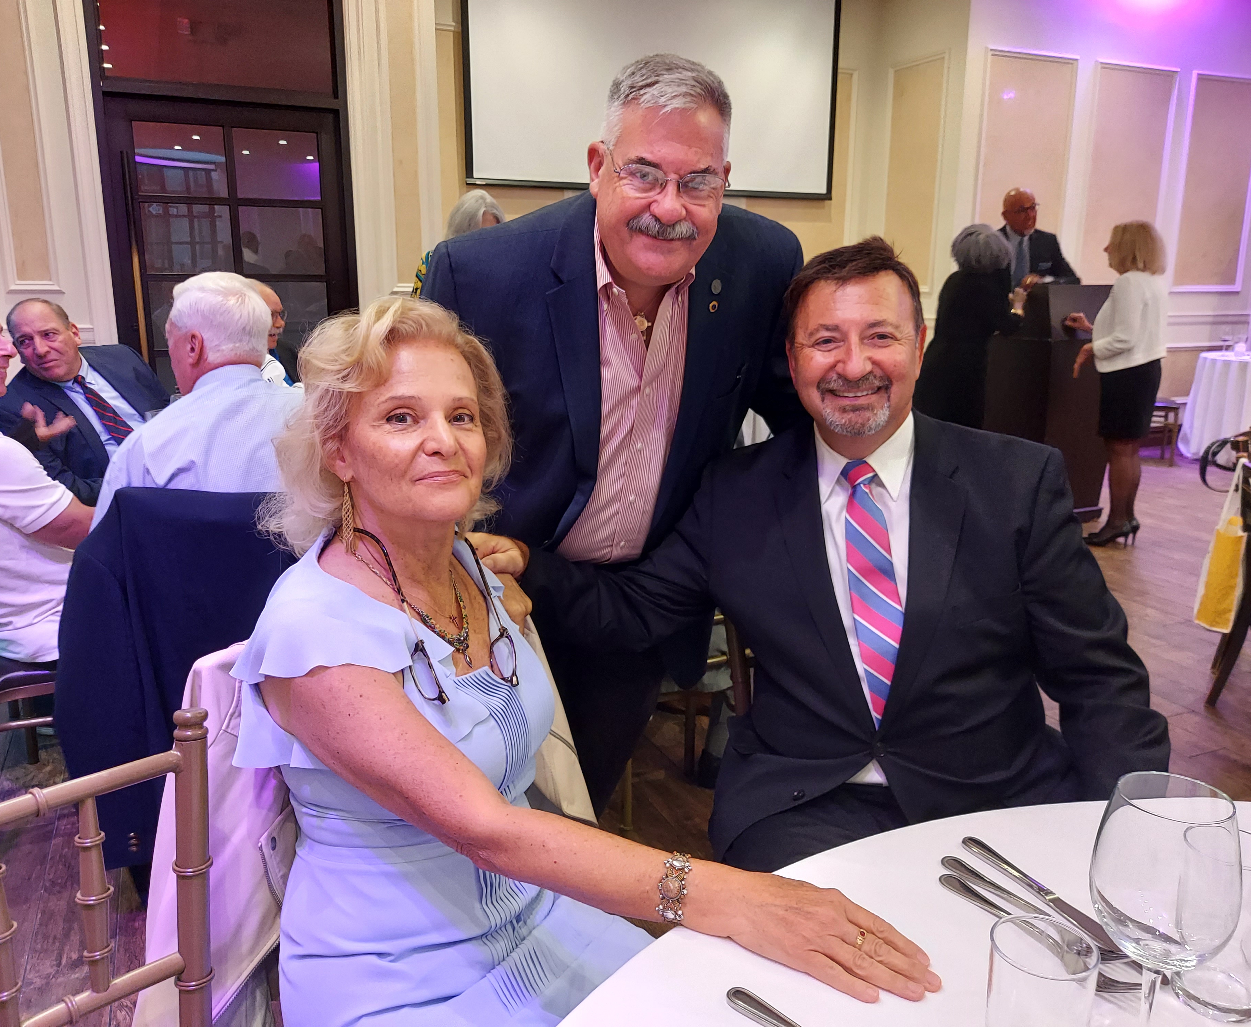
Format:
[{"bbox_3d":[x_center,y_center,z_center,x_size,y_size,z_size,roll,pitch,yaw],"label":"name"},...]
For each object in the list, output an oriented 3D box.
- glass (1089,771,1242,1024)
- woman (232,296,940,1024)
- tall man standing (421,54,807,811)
[{"bbox_3d":[0.368,0.297,0.679,0.092,0.218,0.092,0,13,0],"label":"glass"},{"bbox_3d":[-0.112,0.454,0.967,0.520,1.300,0.700,-10,16,-37],"label":"woman"},{"bbox_3d":[-0.021,0.155,1.616,0.600,1.590,0.680,-1,13,-4],"label":"tall man standing"}]

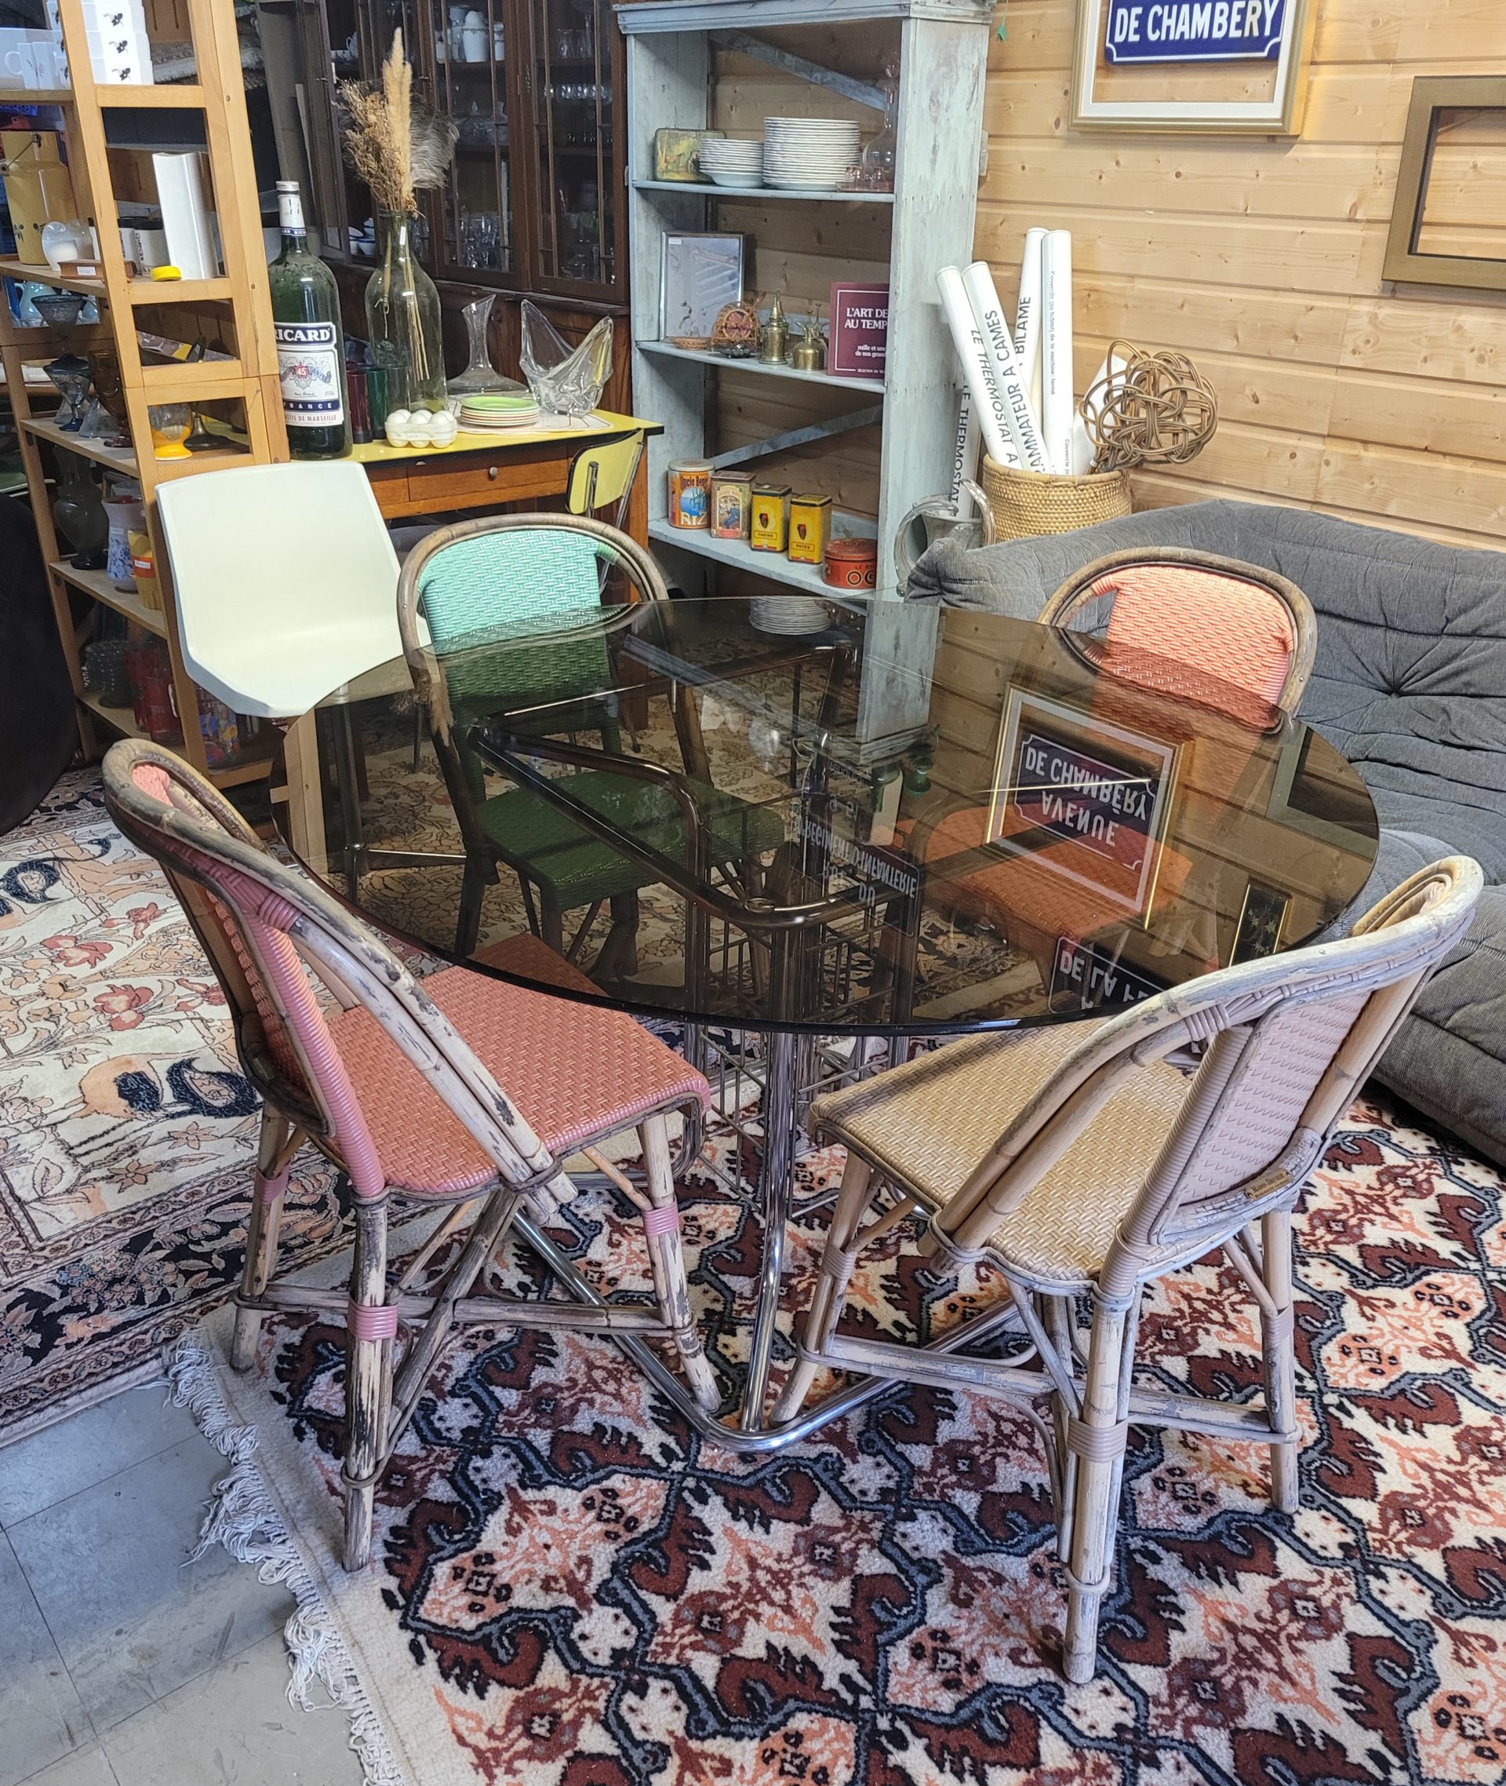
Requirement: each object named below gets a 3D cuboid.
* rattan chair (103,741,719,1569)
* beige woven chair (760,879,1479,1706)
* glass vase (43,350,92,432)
[{"bbox_3d":[-0.367,0.214,1.643,0.540,0.888,0.475,-17,33,-32],"label":"rattan chair"},{"bbox_3d":[0.366,0.292,1.598,0.464,0.871,0.529,-18,33,-34],"label":"beige woven chair"},{"bbox_3d":[-1.498,-1.090,3.293,0.109,0.145,0.109,-17,33,-33],"label":"glass vase"}]

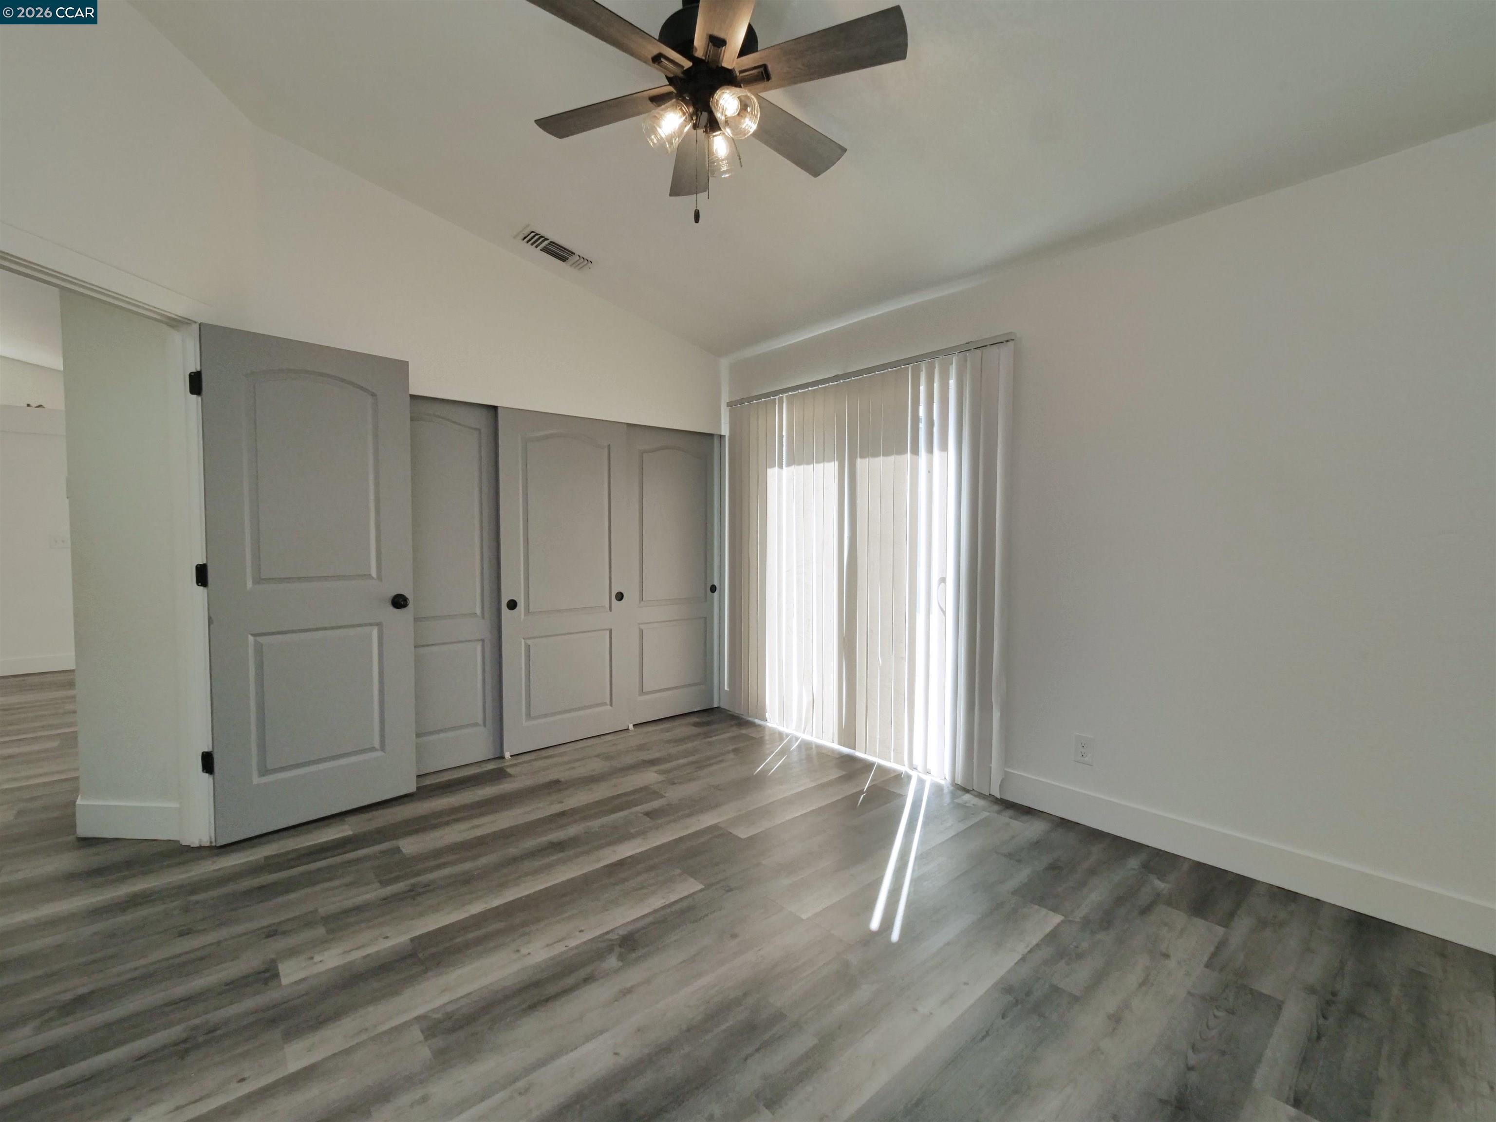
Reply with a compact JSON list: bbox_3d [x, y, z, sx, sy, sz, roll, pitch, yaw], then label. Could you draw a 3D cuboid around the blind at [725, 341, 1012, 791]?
[{"bbox_3d":[0.527,0.044,3.456,0.110,2.070,1.960,-2,2,-41],"label":"blind"}]

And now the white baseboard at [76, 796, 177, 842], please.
[{"bbox_3d":[-2.491,1.049,2.437,0.442,0.138,0.016,0,2,3],"label":"white baseboard"}]

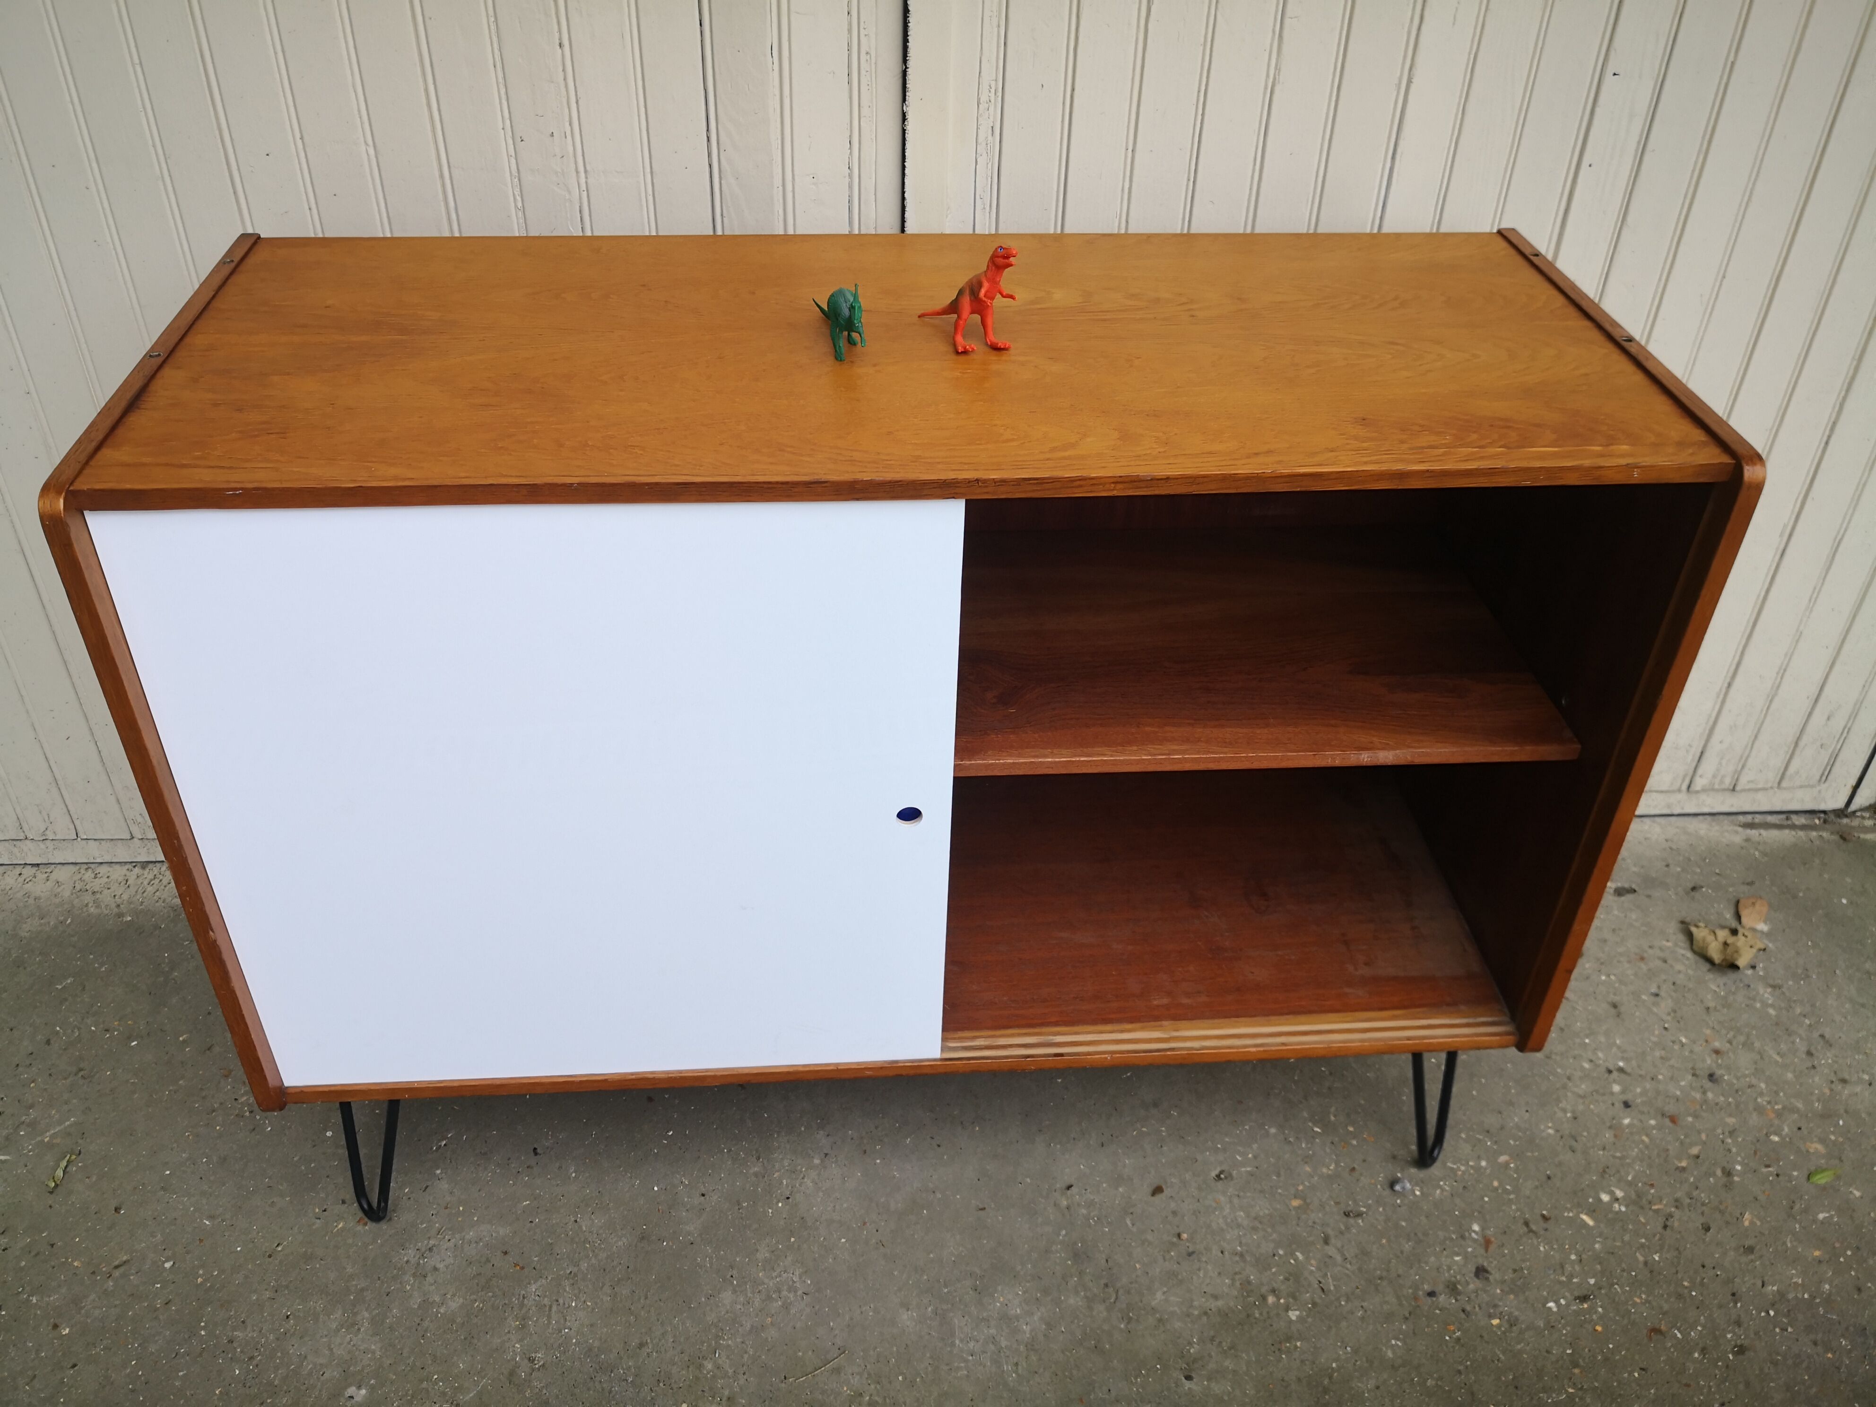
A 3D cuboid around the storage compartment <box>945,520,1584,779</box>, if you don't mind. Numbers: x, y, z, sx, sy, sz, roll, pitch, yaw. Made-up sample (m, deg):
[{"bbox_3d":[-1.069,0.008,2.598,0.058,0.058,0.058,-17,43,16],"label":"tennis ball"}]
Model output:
[{"bbox_3d":[0.251,-0.149,1.207,0.511,0.253,0.369,-2,38,-4],"label":"storage compartment"}]

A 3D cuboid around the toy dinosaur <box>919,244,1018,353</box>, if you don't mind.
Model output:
[{"bbox_3d":[0.019,-0.319,1.129,0.095,0.080,0.040,32,47,32],"label":"toy dinosaur"}]

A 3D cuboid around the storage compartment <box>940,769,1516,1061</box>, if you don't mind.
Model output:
[{"bbox_3d":[0.245,0.078,1.362,0.511,0.253,0.406,-2,38,-4],"label":"storage compartment"}]

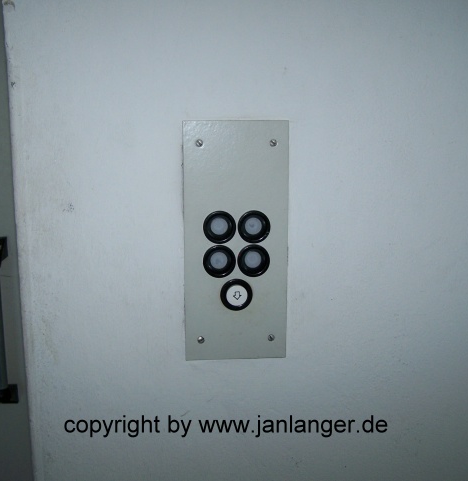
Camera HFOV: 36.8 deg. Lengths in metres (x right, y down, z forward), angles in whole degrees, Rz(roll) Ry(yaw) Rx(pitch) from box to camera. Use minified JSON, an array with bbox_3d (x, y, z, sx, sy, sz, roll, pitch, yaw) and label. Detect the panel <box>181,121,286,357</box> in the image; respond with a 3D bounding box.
[{"bbox_3d":[0.003,0.005,0.853,0.126,0.296,0.020,-1,10,-4],"label":"panel"}]

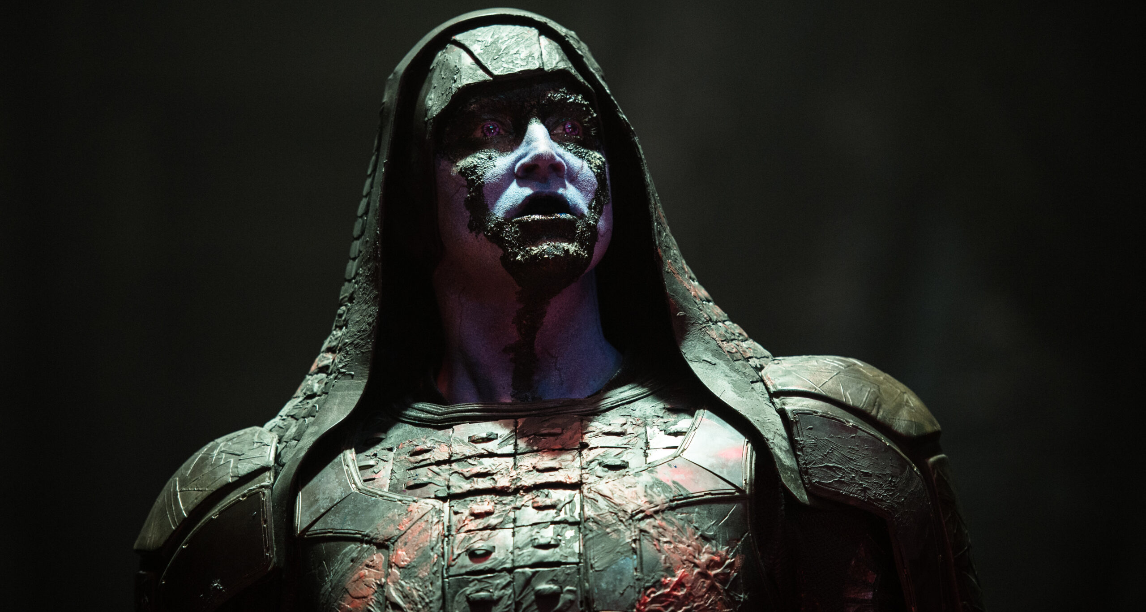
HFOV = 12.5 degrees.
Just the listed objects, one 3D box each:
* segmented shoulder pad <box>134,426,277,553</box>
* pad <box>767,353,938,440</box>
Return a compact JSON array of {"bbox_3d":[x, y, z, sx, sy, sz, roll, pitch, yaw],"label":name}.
[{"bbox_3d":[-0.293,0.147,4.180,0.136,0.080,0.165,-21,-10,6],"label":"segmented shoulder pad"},{"bbox_3d":[0.219,0.068,4.110,0.143,0.072,0.165,8,-10,11],"label":"pad"}]

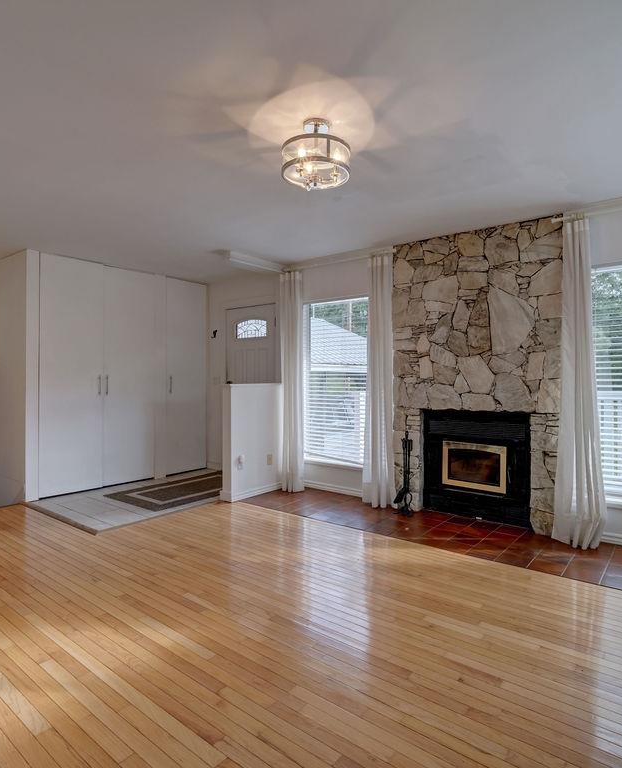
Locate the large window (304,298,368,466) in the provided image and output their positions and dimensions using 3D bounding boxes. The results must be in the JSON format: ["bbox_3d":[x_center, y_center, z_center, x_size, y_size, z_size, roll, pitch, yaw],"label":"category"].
[{"bbox_3d":[0.360,-0.038,4.994,0.899,1.676,0.060,0,0,38],"label":"large window"}]

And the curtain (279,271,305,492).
[{"bbox_3d":[-0.194,-0.040,5.053,0.350,2.330,0.130,0,0,38],"label":"curtain"}]

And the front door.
[{"bbox_3d":[-0.710,0.097,5.689,0.831,2.034,0.045,0,0,38],"label":"front door"}]

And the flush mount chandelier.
[{"bbox_3d":[0.027,-1.131,2.349,0.338,0.315,0.338,0,0,0],"label":"flush mount chandelier"}]

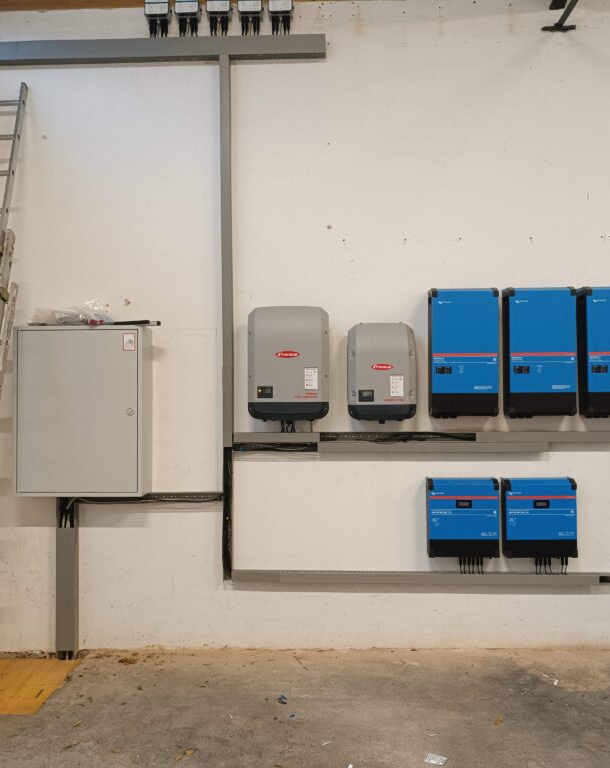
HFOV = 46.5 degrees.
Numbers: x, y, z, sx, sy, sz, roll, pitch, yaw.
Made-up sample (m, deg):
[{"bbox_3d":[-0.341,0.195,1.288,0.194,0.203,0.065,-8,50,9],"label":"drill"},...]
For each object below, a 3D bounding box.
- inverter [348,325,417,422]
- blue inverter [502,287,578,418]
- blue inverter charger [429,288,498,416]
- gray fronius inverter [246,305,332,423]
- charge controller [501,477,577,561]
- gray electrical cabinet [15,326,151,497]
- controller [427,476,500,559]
[{"bbox_3d":[0.489,-0.075,4.493,0.432,0.625,0.204,0,-1,2],"label":"inverter"},{"bbox_3d":[1.471,-0.193,4.466,0.406,0.790,0.210,0,-1,2],"label":"blue inverter"},{"bbox_3d":[0.997,-0.190,4.486,0.407,0.790,0.210,0,-1,2],"label":"blue inverter charger"},{"bbox_3d":[-0.103,-0.132,4.508,0.512,0.722,0.225,0,-1,2],"label":"gray fronius inverter"},{"bbox_3d":[1.475,0.835,4.477,0.432,0.487,0.140,0,-1,2],"label":"charge controller"},{"bbox_3d":[-1.409,0.175,4.548,0.814,1.060,0.230,0,-1,2],"label":"gray electrical cabinet"},{"bbox_3d":[0.998,0.839,4.504,0.433,0.487,0.140,0,-1,2],"label":"controller"}]

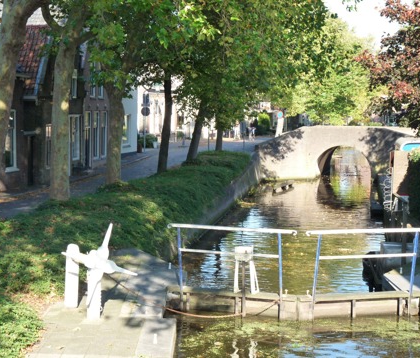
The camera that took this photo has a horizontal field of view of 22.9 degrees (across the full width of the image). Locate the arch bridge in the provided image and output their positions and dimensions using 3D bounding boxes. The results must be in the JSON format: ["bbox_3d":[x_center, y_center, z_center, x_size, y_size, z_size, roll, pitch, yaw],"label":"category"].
[{"bbox_3d":[6.788,-1.311,54.023,8.400,2.750,4.500,1,4,9],"label":"arch bridge"}]

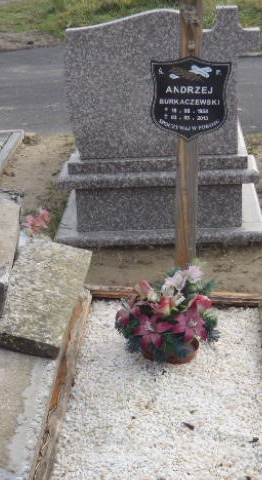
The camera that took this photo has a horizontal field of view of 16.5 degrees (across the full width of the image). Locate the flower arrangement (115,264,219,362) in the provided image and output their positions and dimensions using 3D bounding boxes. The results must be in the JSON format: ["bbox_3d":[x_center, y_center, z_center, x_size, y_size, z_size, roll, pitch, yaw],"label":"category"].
[{"bbox_3d":[0.124,0.247,3.070,0.350,0.310,0.290,0,21,0],"label":"flower arrangement"}]

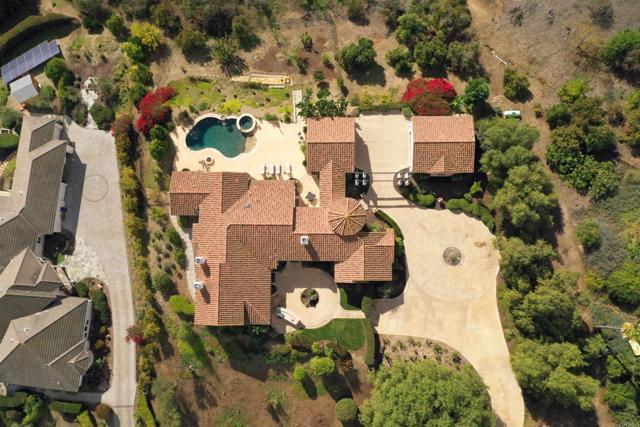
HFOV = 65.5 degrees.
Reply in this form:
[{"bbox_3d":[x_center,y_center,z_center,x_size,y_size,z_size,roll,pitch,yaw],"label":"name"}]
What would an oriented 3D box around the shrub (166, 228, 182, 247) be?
[{"bbox_3d":[-21.543,3.554,73.721,2.220,1.400,2.440,-1,88,0],"label":"shrub"}]

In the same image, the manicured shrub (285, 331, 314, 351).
[{"bbox_3d":[-3.062,18.960,74.356,4.480,2.100,2.910,0,84,1],"label":"manicured shrub"}]

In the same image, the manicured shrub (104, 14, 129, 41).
[{"bbox_3d":[-32.479,-29.689,79.502,3.610,3.200,4.050,0,84,1],"label":"manicured shrub"}]

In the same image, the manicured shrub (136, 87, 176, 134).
[{"bbox_3d":[-25.376,-16.053,77.565,6.280,3.900,7.600,0,84,1],"label":"manicured shrub"}]

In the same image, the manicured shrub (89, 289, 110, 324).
[{"bbox_3d":[-36.045,15.203,81.391,2.780,2.200,5.720,-12,86,0],"label":"manicured shrub"}]

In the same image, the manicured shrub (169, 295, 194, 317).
[{"bbox_3d":[-20.918,13.931,75.209,3.900,1.900,3.200,0,84,1],"label":"manicured shrub"}]

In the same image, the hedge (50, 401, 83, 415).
[{"bbox_3d":[-41.001,31.410,80.531,4.850,1.600,1.860,2,86,1],"label":"hedge"}]

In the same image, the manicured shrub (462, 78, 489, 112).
[{"bbox_3d":[25.683,-19.820,82.236,4.130,3.400,4.790,0,86,1],"label":"manicured shrub"}]

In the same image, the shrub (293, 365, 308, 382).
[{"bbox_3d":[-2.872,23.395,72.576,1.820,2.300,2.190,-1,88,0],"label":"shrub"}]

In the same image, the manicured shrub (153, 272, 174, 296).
[{"bbox_3d":[-23.691,10.746,75.391,3.260,2.300,3.600,0,84,1],"label":"manicured shrub"}]

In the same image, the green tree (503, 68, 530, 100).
[{"bbox_3d":[29.730,-19.530,75.260,3.800,3.300,4.200,0,89,0],"label":"green tree"}]

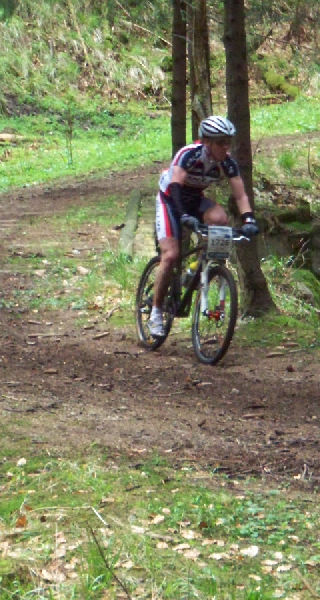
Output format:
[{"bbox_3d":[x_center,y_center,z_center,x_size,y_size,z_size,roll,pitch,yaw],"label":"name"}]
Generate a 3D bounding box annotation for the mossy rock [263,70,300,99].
[{"bbox_3d":[1.800,-3.190,40.000,0.560,0.420,0.450,0,4,0],"label":"mossy rock"}]

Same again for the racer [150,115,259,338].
[{"bbox_3d":[0.265,-0.500,18.550,0.640,1.540,0.880,1,4,-23],"label":"racer"}]

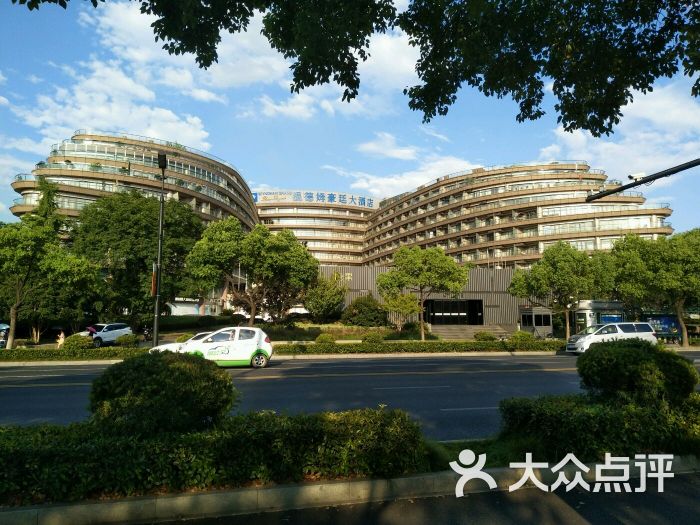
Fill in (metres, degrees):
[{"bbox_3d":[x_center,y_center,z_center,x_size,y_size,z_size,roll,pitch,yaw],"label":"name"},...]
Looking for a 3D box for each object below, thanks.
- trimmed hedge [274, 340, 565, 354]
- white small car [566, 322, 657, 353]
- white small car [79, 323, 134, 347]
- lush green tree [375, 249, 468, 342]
[{"bbox_3d":[3.935,4.494,27.846,15.834,0.580,1.200,2,-7,-12],"label":"trimmed hedge"},{"bbox_3d":[15.650,4.477,31.489,4.850,1.880,1.840,2,-7,-13],"label":"white small car"},{"bbox_3d":[-18.074,5.216,38.249,1.860,1.660,4.500,-2,-7,18],"label":"white small car"},{"bbox_3d":[4.233,2.065,30.949,5.269,6.074,5.160,0,-7,0],"label":"lush green tree"}]

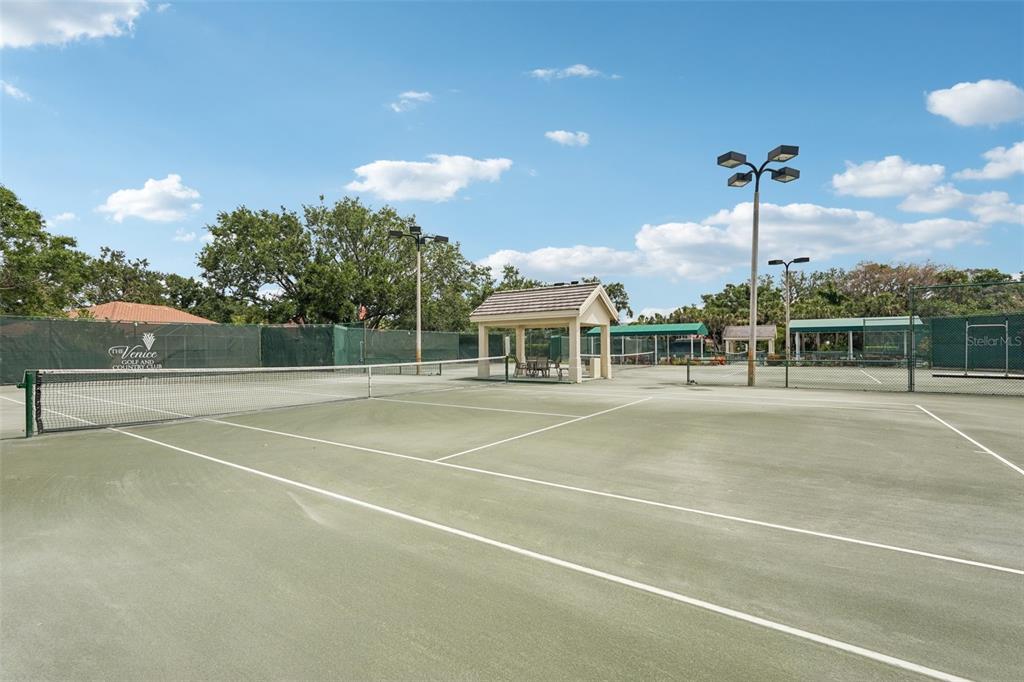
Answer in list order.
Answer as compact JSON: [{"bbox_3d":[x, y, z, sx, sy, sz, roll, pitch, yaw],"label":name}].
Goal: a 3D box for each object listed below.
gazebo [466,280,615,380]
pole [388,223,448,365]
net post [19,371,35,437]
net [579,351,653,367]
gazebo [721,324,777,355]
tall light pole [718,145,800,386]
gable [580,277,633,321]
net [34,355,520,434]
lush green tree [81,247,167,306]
[{"bbox_3d":[1.394,-0.319,19.909,5.350,3.950,3.650,-1,-1,35],"label":"gazebo"},{"bbox_3d":[-4.903,-1.962,24.089,2.100,7.450,2.700,-1,-1,35],"label":"pole"},{"bbox_3d":[-7.521,0.987,7.032,0.110,1.050,0.180,-1,-1,35],"label":"net post"},{"bbox_3d":[6.525,1.235,27.396,0.120,1.040,12.700,-1,-1,35],"label":"net"},{"bbox_3d":[27.312,0.136,52.232,5.000,3.750,3.550,-1,-1,35],"label":"gazebo"},{"bbox_3d":[8.308,-2.192,15.137,2.100,7.450,2.700,-1,-1,35],"label":"tall light pole"},{"bbox_3d":[3.395,-1.608,18.531,0.500,1.450,3.600,-1,-1,35],"label":"gable"},{"bbox_3d":[-3.859,1.046,12.341,0.120,1.040,12.700,-1,-1,35],"label":"net"},{"bbox_3d":[-38.425,-3.128,44.985,8.000,11.000,8.000,0,-1,-41],"label":"lush green tree"}]

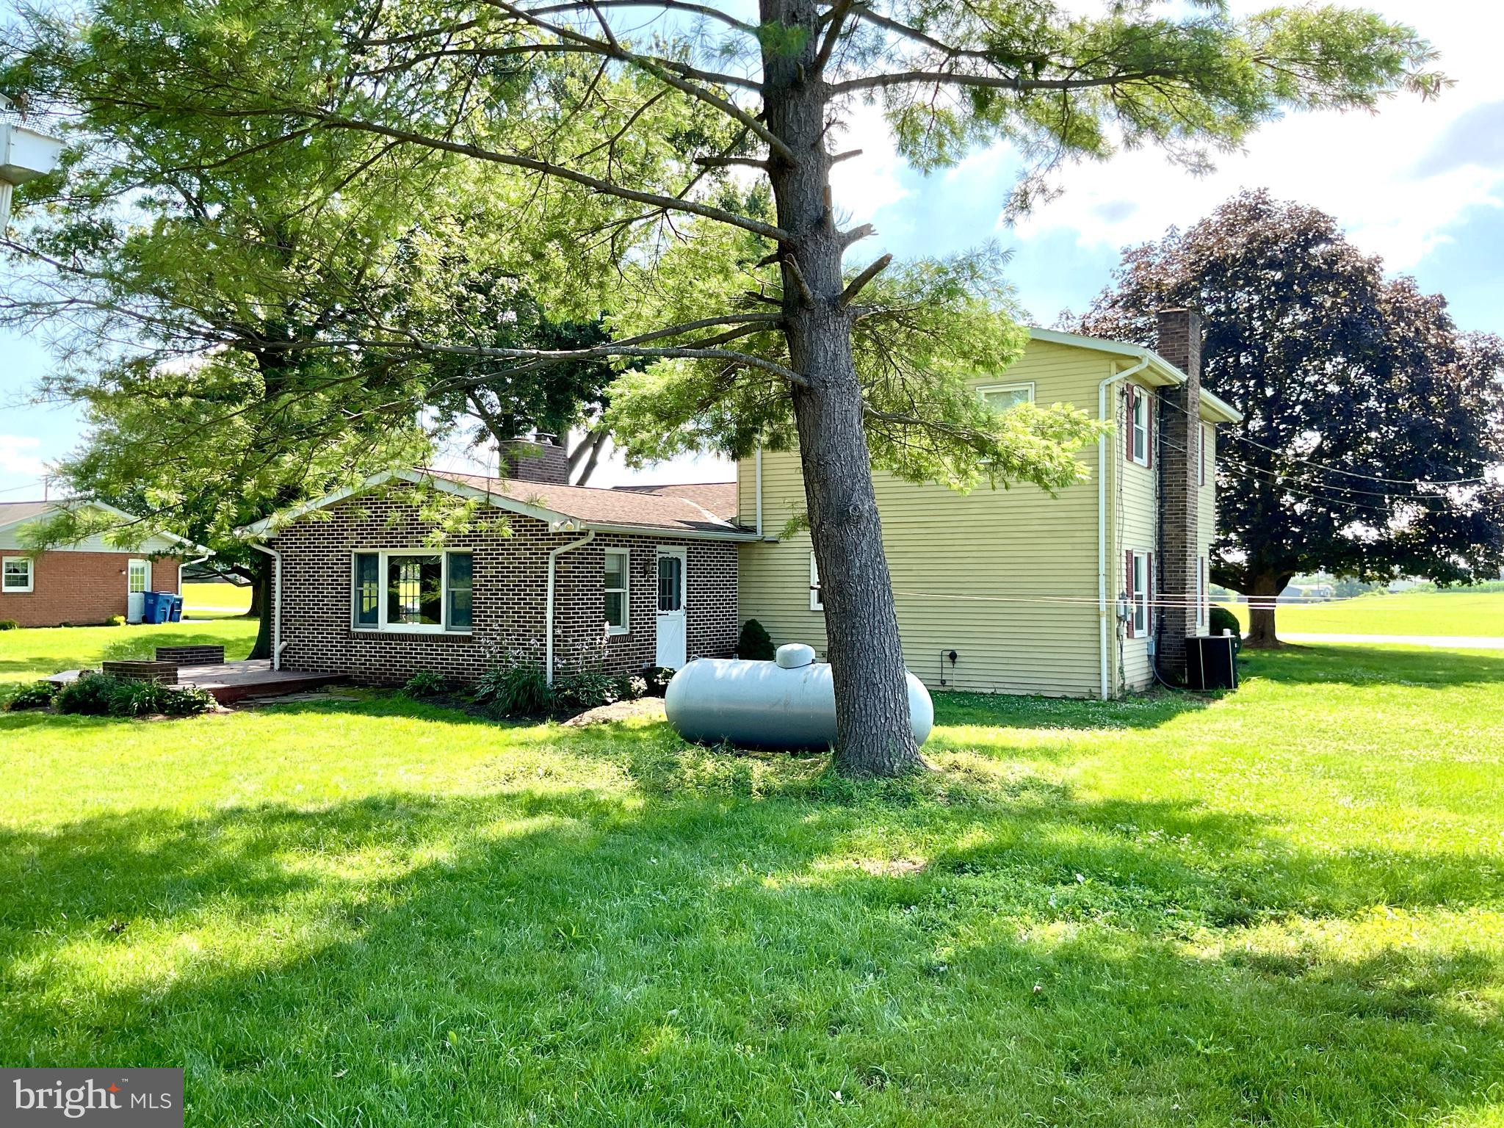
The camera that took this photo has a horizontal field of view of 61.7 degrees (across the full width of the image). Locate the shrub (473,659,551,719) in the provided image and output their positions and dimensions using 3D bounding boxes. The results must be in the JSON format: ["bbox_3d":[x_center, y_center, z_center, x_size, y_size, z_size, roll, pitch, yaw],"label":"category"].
[{"bbox_3d":[-3.209,1.683,16.950,1.020,0.760,0.950,0,-1,0],"label":"shrub"}]

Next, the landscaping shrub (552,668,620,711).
[{"bbox_3d":[-2.319,1.774,17.700,0.880,0.630,0.900,0,-1,0],"label":"landscaping shrub"}]

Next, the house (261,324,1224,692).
[{"bbox_3d":[0.942,-1.098,23.739,13.650,6.430,13.800,0,-1,31],"label":"house"}]

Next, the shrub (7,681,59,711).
[{"bbox_3d":[-9.988,1.828,17.500,0.720,0.420,0.680,0,-1,31],"label":"shrub"}]

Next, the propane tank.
[{"bbox_3d":[0.440,1.417,13.109,3.020,1.170,0.950,0,-1,31],"label":"propane tank"}]

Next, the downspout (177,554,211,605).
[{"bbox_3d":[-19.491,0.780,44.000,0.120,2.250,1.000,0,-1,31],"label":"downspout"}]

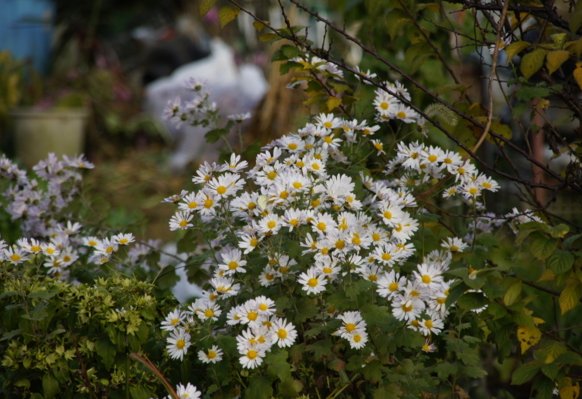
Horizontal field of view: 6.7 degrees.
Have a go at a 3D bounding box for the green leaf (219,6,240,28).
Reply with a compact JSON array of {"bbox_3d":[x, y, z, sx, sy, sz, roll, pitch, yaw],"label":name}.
[{"bbox_3d":[-0.094,-0.277,7.600,0.030,0.034,0.014,1,6,6],"label":"green leaf"}]

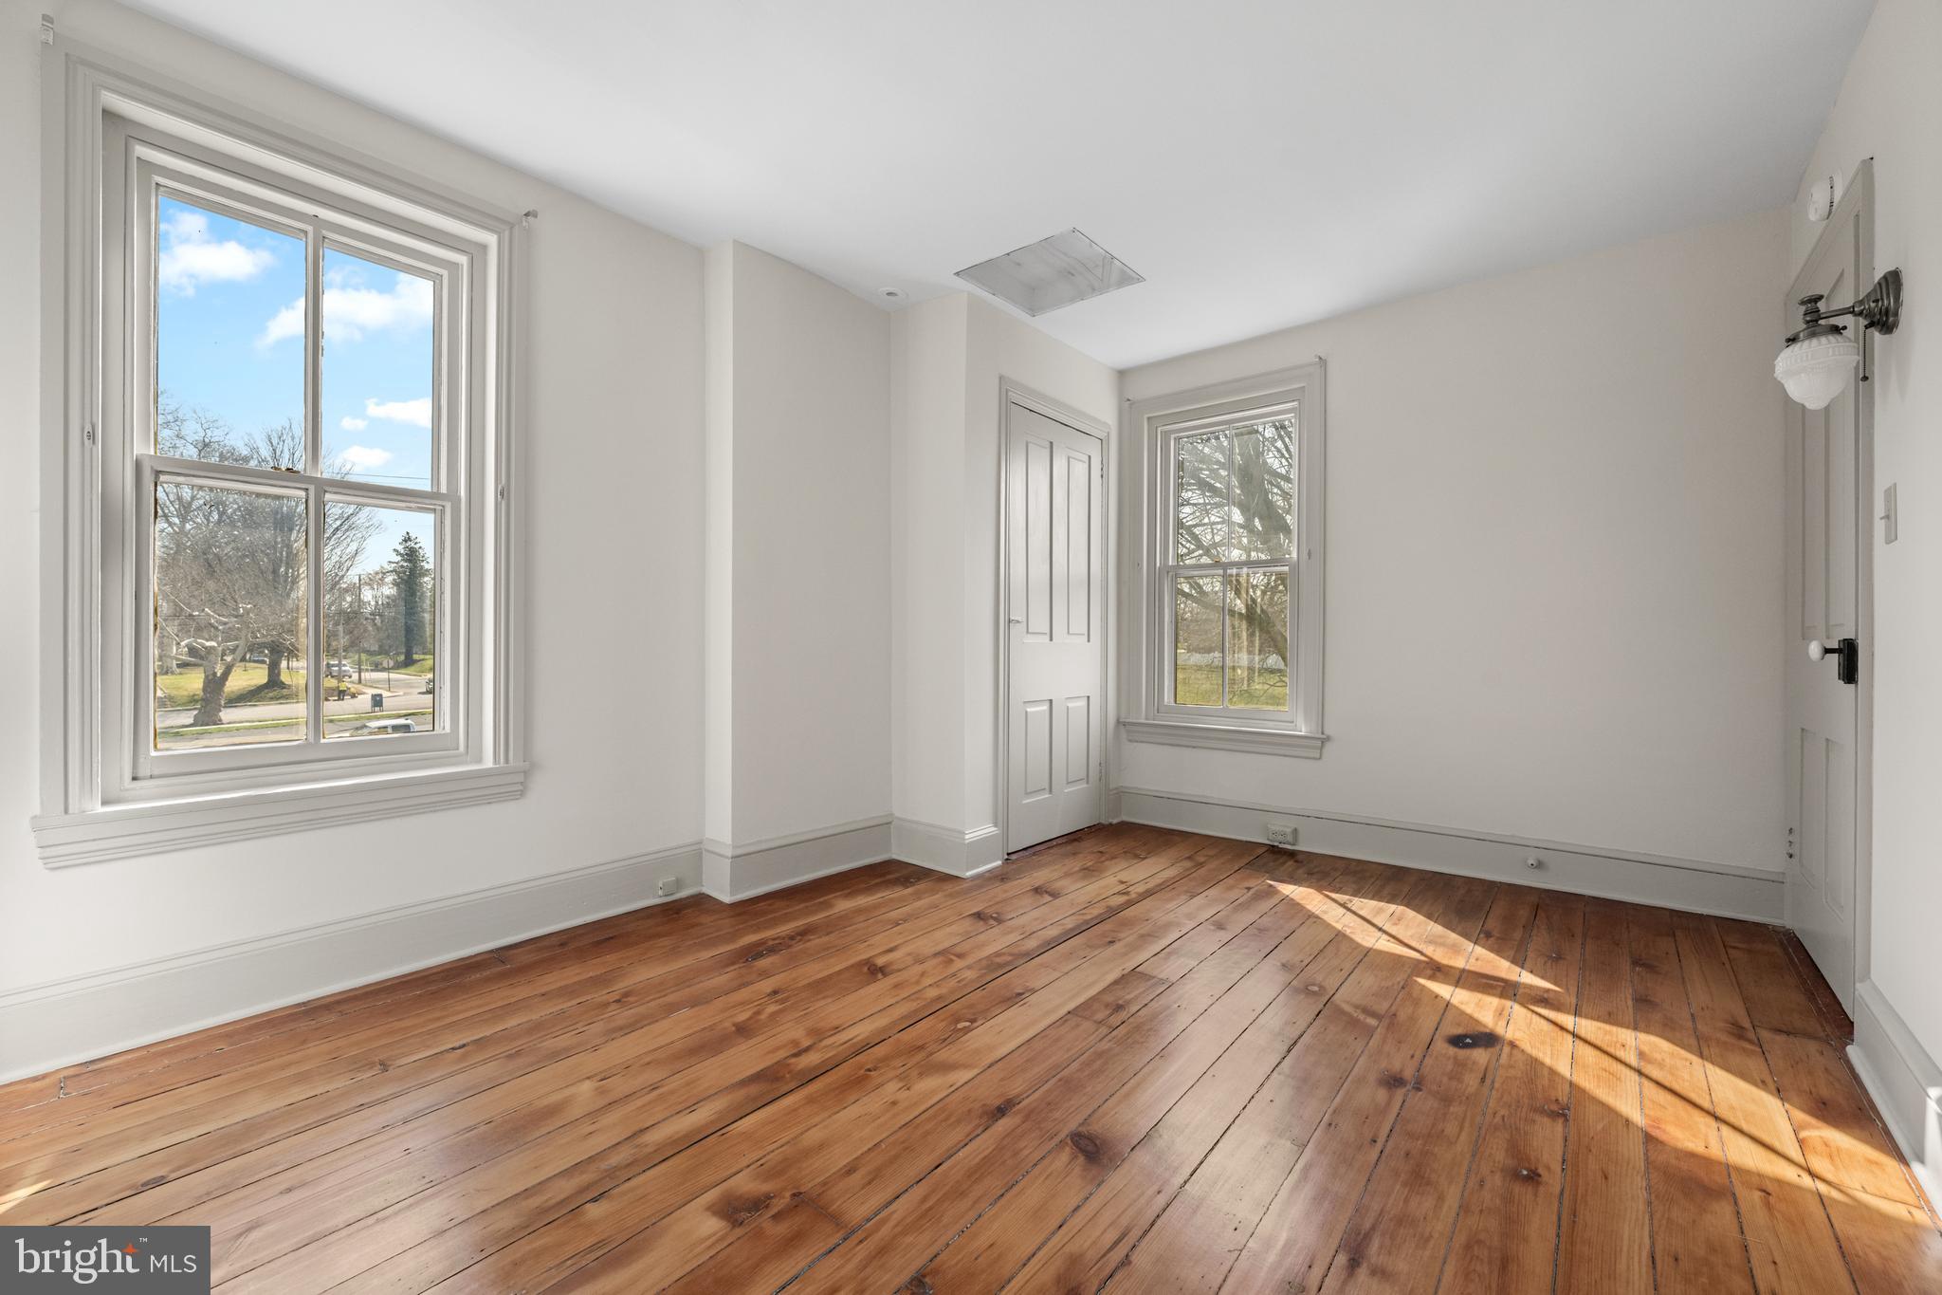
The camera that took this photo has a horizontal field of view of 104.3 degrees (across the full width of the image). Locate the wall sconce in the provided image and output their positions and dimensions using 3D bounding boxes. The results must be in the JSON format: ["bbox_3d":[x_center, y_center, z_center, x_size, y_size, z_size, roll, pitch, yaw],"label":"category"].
[{"bbox_3d":[1.802,-0.639,1.567,0.187,0.283,0.142,1,0,40],"label":"wall sconce"}]

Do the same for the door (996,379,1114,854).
[{"bbox_3d":[0.413,-0.116,3.644,0.101,2.092,0.991,1,0,40],"label":"door"}]

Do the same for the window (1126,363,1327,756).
[{"bbox_3d":[1.211,-0.392,3.674,0.990,1.784,0.111,0,0,38],"label":"window"}]

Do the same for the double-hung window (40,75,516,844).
[{"bbox_3d":[-1.728,-0.413,2.017,0.131,1.779,0.965,1,0,40],"label":"double-hung window"}]

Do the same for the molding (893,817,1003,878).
[{"bbox_3d":[-0.105,0.819,3.243,0.435,0.207,0.227,1,0,40],"label":"molding"}]

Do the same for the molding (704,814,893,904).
[{"bbox_3d":[-0.677,0.813,3.069,0.202,0.212,0.783,1,0,41],"label":"molding"}]

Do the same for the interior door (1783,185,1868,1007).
[{"bbox_3d":[2.489,-0.089,2.187,0.045,2.032,0.844,1,0,40],"label":"interior door"}]

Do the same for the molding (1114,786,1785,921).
[{"bbox_3d":[1.776,0.832,3.261,2.406,0.192,0.030,0,0,37],"label":"molding"}]

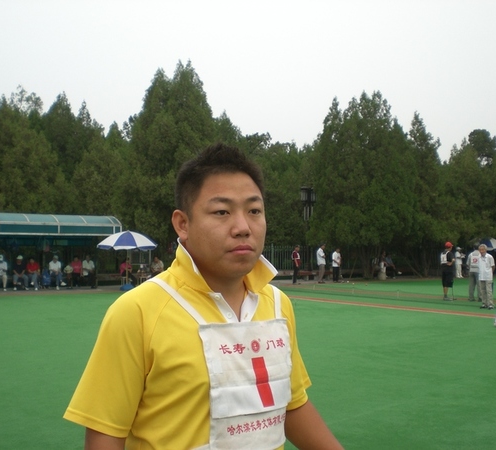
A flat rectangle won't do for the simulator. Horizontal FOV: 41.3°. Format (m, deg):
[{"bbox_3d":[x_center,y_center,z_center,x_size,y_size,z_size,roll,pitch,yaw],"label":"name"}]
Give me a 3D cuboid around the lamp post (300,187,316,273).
[{"bbox_3d":[2.912,0.388,31.567,0.580,4.450,0.580,-1,-2,30],"label":"lamp post"}]

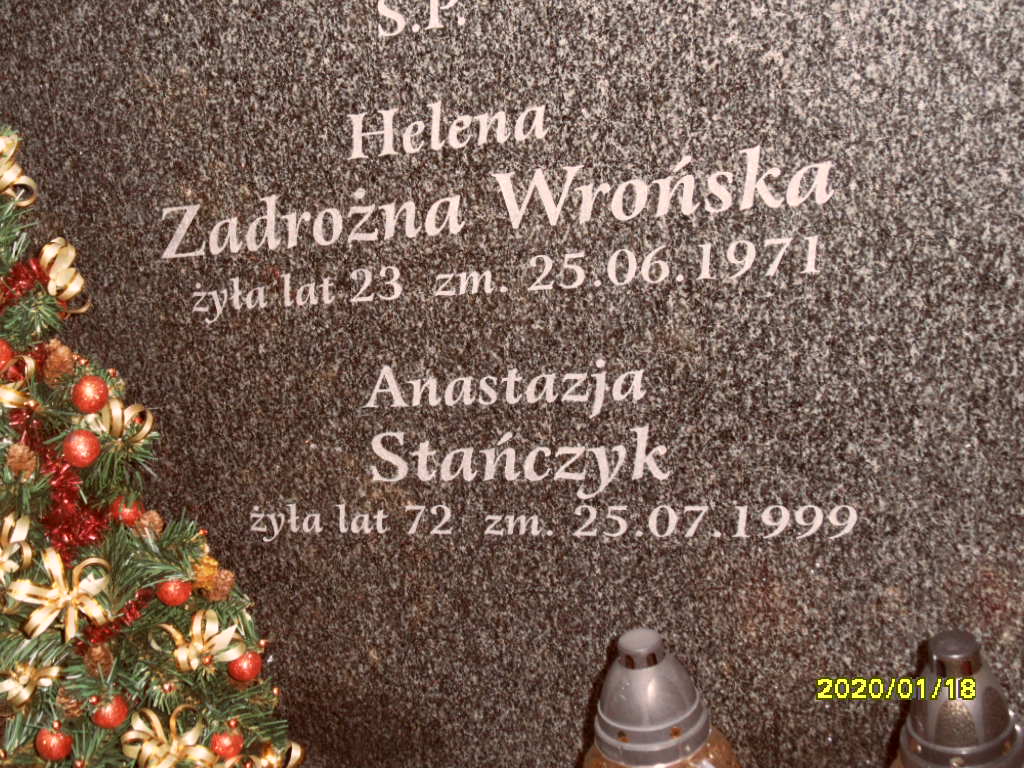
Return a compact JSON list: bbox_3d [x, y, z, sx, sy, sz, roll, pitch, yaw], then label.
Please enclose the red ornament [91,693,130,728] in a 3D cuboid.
[{"bbox_3d":[-0.299,0.244,1.100,0.028,0.026,0.028,-19,24,-17],"label":"red ornament"}]

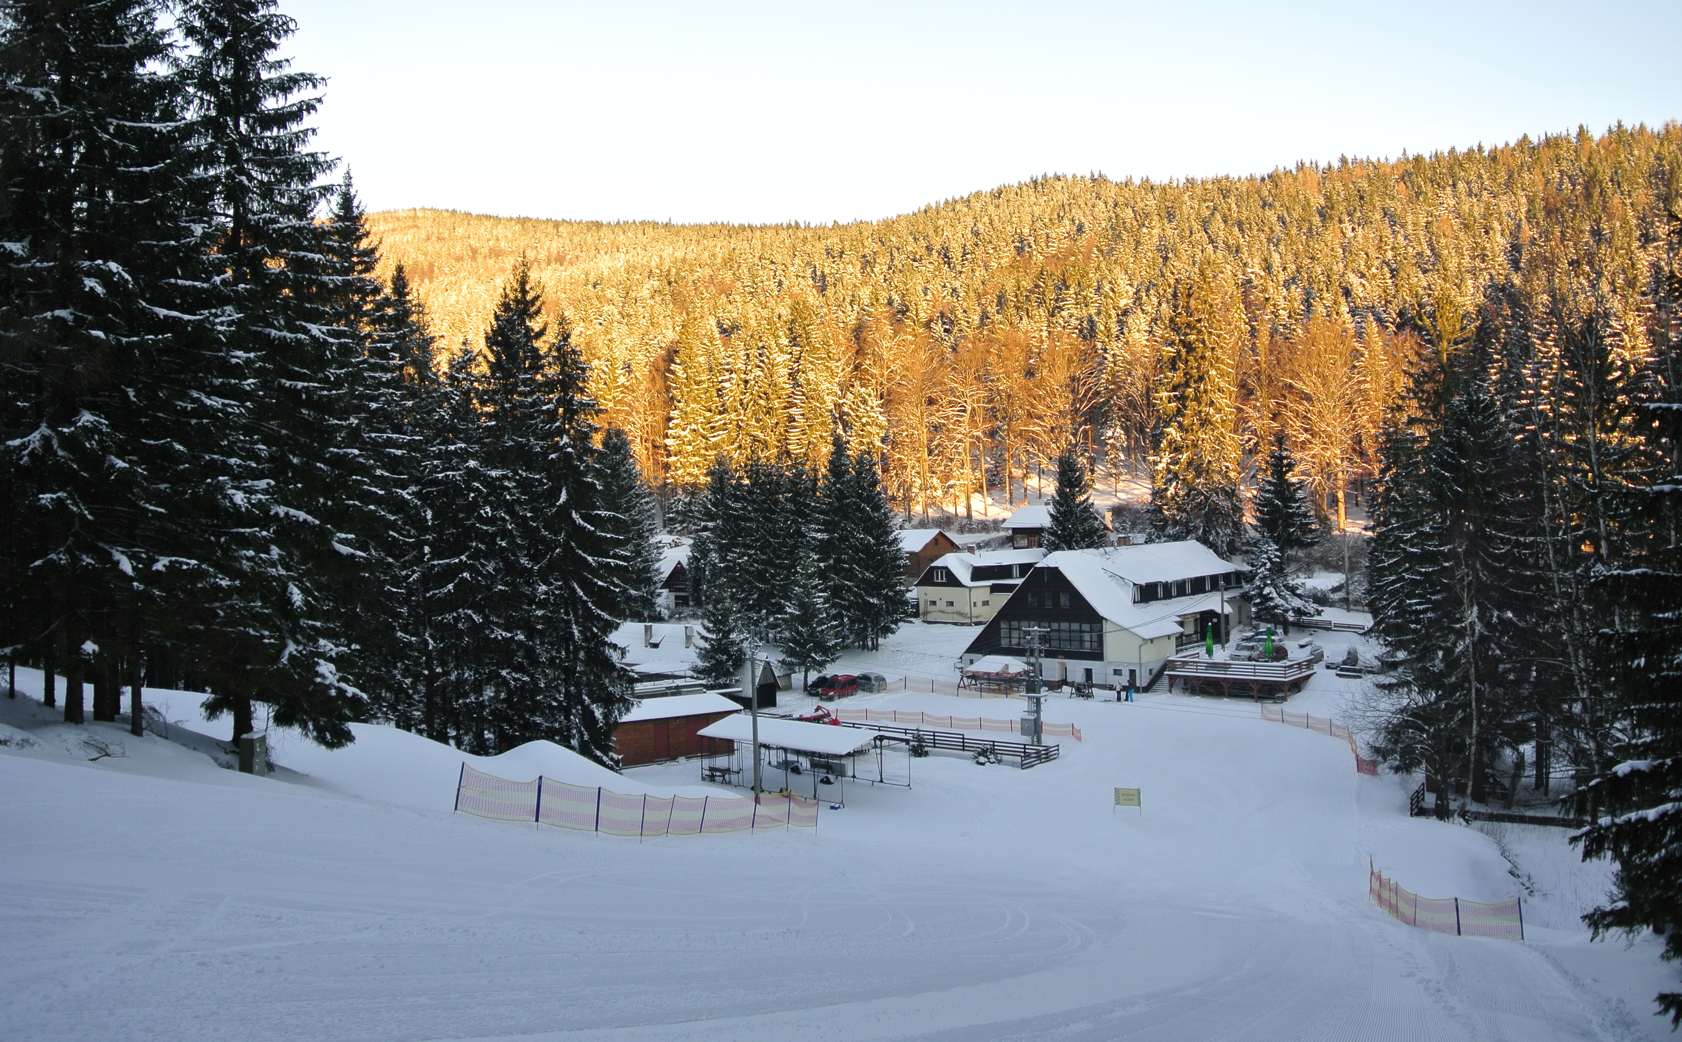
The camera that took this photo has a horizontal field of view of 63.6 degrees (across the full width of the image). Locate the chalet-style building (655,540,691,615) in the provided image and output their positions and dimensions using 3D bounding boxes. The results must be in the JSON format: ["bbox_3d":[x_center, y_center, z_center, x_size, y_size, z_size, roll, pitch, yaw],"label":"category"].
[{"bbox_3d":[-22.372,7.877,187.000,7.500,8.900,8.000,-2,1,-6],"label":"chalet-style building"}]

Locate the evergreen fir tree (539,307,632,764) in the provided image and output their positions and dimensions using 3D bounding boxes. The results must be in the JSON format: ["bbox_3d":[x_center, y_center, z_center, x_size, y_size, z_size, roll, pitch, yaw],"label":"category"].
[{"bbox_3d":[-12.944,0.889,68.000,5.500,23.240,5.500,-2,1,-11],"label":"evergreen fir tree"}]

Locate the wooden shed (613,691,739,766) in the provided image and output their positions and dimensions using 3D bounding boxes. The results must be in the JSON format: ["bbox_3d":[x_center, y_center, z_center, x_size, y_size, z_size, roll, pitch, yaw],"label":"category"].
[{"bbox_3d":[-11.251,12.838,83.286,9.300,3.300,4.600,-2,1,-28],"label":"wooden shed"}]

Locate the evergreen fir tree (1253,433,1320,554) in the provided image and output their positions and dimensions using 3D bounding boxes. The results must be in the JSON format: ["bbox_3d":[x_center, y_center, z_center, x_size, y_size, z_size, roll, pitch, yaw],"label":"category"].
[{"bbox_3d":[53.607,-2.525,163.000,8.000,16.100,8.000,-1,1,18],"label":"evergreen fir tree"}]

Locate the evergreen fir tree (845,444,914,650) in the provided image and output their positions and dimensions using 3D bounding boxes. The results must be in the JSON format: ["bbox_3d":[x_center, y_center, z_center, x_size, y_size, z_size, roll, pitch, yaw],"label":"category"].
[{"bbox_3d":[3.543,2.792,143.847,7.300,22.040,7.300,-2,1,0],"label":"evergreen fir tree"}]

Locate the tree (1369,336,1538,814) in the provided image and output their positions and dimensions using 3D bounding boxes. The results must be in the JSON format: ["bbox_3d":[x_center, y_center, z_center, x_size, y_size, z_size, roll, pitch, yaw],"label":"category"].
[{"bbox_3d":[29.311,2.644,65.000,7.600,23.040,7.600,-1,1,24],"label":"tree"}]

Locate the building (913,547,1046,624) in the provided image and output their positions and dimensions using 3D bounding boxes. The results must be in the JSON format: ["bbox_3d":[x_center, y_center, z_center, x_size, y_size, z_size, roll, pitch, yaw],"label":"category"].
[{"bbox_3d":[17.300,6.999,151.251,7.400,7.500,18.500,-1,1,43],"label":"building"}]

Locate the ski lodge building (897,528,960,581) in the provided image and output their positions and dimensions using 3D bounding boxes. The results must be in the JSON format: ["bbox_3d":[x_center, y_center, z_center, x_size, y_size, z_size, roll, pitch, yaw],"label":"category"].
[{"bbox_3d":[8.980,4.602,169.685,6.400,6.900,9.500,-2,1,-37],"label":"ski lodge building"}]

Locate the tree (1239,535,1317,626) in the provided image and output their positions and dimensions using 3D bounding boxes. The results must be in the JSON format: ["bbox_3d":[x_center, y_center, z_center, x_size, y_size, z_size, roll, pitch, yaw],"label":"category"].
[{"bbox_3d":[44.449,6.347,138.000,7.800,10.020,7.800,-1,1,18],"label":"tree"}]

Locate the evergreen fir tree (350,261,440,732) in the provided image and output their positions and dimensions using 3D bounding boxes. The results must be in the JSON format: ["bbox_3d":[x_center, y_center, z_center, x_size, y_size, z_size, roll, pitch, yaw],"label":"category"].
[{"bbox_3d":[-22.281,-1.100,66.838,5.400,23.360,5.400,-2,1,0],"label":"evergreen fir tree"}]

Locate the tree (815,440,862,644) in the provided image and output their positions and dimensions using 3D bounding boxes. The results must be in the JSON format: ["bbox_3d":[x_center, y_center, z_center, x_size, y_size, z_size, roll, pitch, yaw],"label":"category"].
[{"bbox_3d":[-0.519,2.336,145.840,6.400,23.050,6.400,-2,1,0],"label":"tree"}]

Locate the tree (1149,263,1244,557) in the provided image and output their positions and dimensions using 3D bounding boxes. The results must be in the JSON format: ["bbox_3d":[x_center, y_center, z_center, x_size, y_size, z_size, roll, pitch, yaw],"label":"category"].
[{"bbox_3d":[43.346,-12.765,167.732,11.200,38.560,11.200,-2,1,0],"label":"tree"}]

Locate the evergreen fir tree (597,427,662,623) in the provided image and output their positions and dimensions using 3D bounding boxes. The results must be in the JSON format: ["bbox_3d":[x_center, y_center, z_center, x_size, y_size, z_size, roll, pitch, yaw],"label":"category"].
[{"bbox_3d":[-27.258,0.662,169.826,8.500,25.030,8.500,-2,1,0],"label":"evergreen fir tree"}]

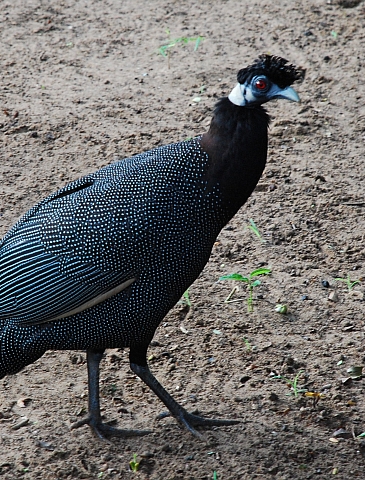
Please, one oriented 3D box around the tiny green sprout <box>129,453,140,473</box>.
[{"bbox_3d":[-0.054,0.251,4.538,0.013,0.022,0.012,0,23,0],"label":"tiny green sprout"}]

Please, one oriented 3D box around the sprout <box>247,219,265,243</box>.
[{"bbox_3d":[0.094,-0.012,5.162,0.023,0.030,0.016,0,23,0],"label":"sprout"}]

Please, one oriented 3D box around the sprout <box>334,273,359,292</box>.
[{"bbox_3d":[0.205,0.054,5.014,0.032,0.022,0.026,0,23,0],"label":"sprout"}]

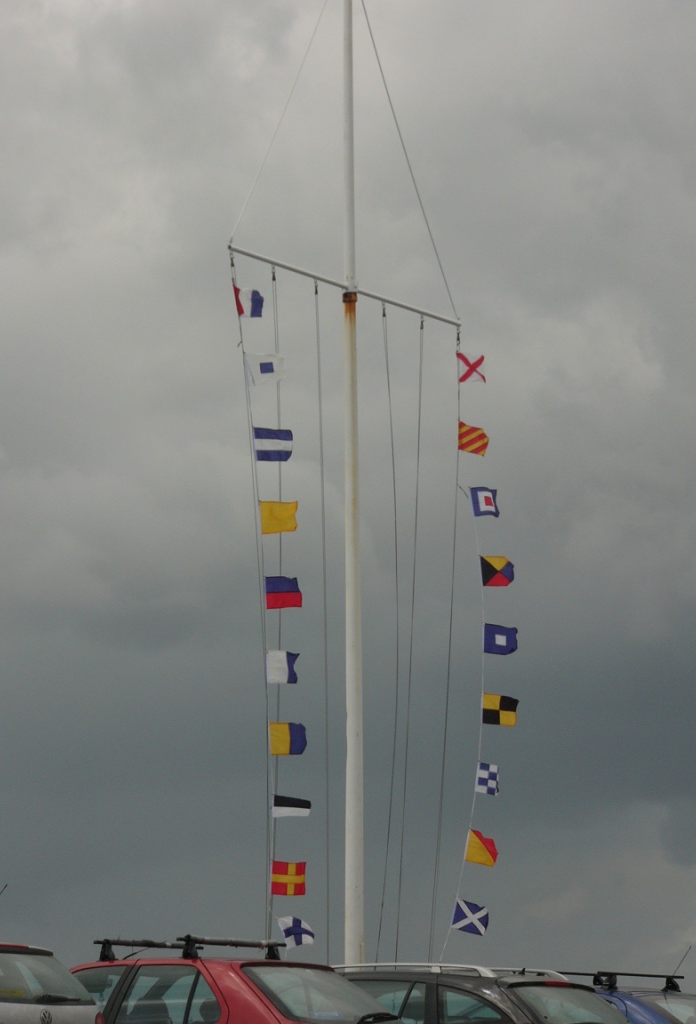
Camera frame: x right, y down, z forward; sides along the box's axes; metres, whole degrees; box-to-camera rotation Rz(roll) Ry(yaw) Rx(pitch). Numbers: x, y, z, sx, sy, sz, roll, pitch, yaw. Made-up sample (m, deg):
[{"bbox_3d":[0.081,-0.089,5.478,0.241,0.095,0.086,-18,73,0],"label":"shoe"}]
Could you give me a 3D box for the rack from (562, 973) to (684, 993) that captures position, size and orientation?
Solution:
[{"bbox_3d":[1.985,3.599,27.377,0.750,0.150,1.200,-6,-11,33],"label":"rack"}]

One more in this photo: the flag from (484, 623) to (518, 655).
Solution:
[{"bbox_3d":[1.722,1.424,40.297,0.377,0.343,0.070,3,-10,0],"label":"flag"}]

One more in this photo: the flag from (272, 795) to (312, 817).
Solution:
[{"bbox_3d":[-0.577,3.059,37.185,0.395,0.234,0.070,2,-10,0],"label":"flag"}]

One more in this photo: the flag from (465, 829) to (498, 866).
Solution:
[{"bbox_3d":[1.429,3.592,38.323,0.328,0.355,0.070,10,-11,-8],"label":"flag"}]

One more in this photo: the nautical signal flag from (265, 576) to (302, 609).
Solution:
[{"bbox_3d":[-0.644,0.804,35.744,0.363,0.320,0.070,1,-9,-8],"label":"nautical signal flag"}]

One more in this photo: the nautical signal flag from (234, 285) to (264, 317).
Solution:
[{"bbox_3d":[-0.991,-2.129,36.024,0.307,0.313,0.070,1,-9,-10],"label":"nautical signal flag"}]

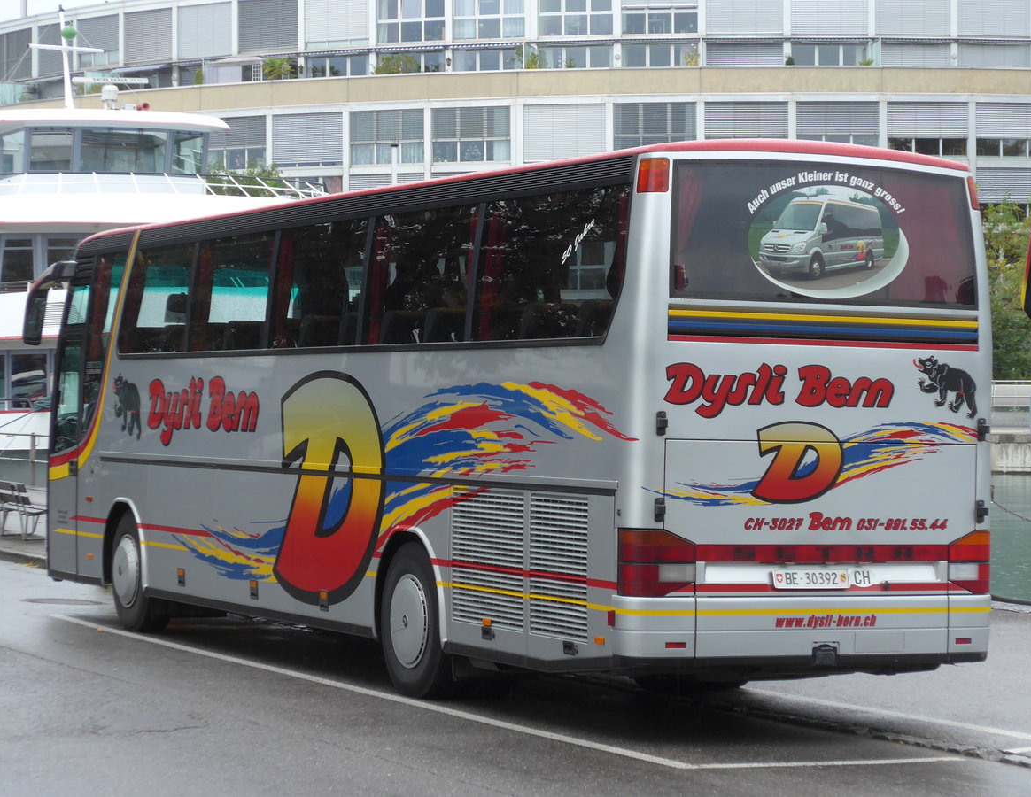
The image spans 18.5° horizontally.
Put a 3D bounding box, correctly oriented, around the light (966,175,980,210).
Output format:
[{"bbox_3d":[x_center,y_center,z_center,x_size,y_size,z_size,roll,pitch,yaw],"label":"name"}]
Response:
[{"bbox_3d":[2.718,-1.205,18.632,0.160,0.195,0.110,1,0,-24],"label":"light"}]

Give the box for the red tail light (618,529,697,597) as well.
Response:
[{"bbox_3d":[0.790,0.915,17.684,0.425,0.375,0.150,1,0,-24],"label":"red tail light"}]

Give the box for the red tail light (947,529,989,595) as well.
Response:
[{"bbox_3d":[2.680,0.959,18.542,0.425,0.375,0.150,1,0,-24],"label":"red tail light"}]

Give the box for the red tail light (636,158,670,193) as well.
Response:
[{"bbox_3d":[0.780,-1.250,17.753,0.160,0.195,0.110,1,0,-24],"label":"red tail light"}]

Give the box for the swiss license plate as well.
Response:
[{"bbox_3d":[1.693,1.028,18.001,0.500,0.110,0.015,1,0,-24],"label":"swiss license plate"}]

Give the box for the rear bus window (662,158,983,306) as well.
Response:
[{"bbox_3d":[1.776,-0.941,18.117,2.020,0.800,0.090,1,0,-24],"label":"rear bus window"}]

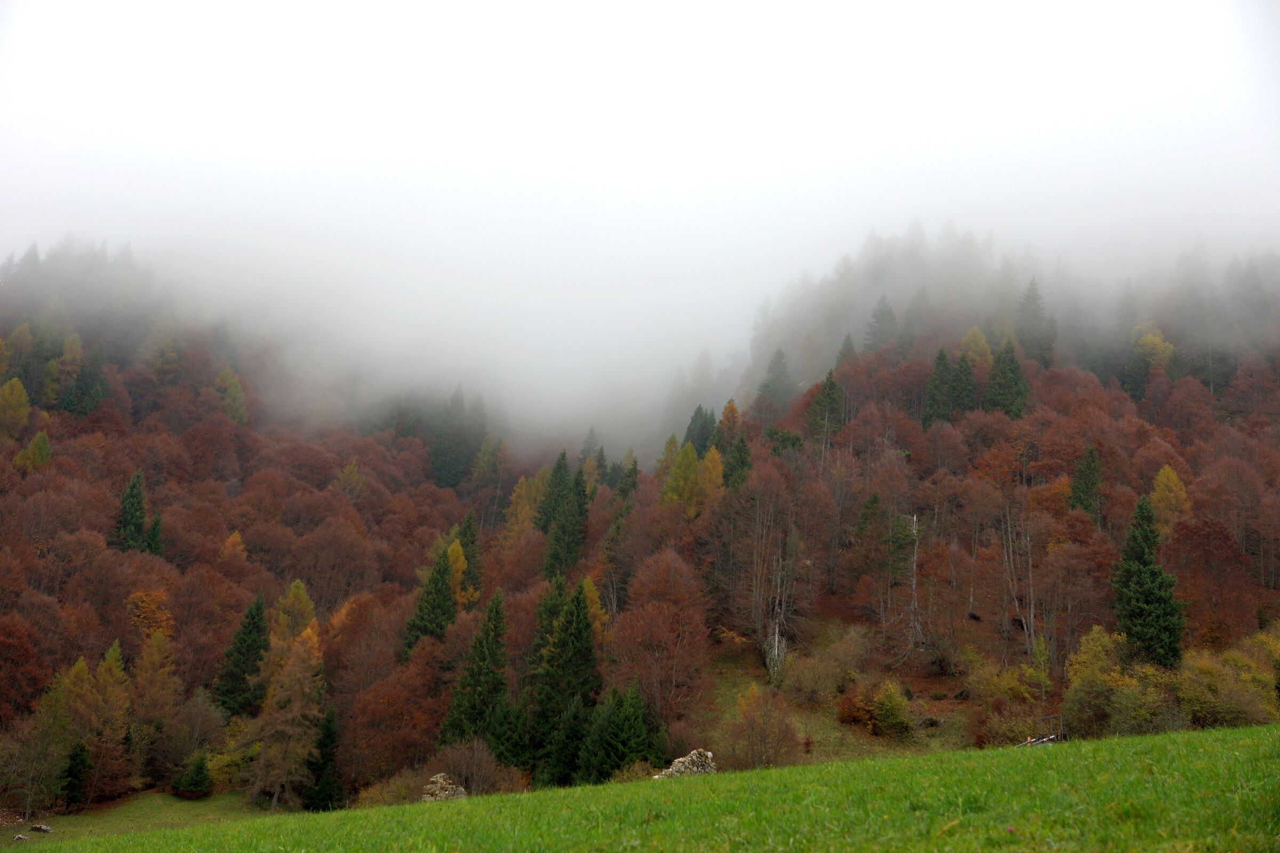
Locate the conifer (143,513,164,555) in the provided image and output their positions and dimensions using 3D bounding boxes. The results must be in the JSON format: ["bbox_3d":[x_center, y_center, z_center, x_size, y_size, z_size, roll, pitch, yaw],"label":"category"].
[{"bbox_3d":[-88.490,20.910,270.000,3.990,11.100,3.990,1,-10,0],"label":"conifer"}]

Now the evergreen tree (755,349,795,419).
[{"bbox_3d":[30.700,-8.570,340.000,8.880,18.780,8.880,1,-10,0],"label":"evergreen tree"}]

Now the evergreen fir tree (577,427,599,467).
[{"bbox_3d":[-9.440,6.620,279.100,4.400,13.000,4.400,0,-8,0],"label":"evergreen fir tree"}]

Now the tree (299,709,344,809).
[{"bbox_3d":[-25.470,26.750,119.420,3.500,8.400,3.500,0,-8,0],"label":"tree"}]

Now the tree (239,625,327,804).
[{"bbox_3d":[-34.020,27.590,140.000,7.390,17.340,7.390,1,-10,0],"label":"tree"}]

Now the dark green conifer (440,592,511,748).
[{"bbox_3d":[-14.230,21.820,130.000,6.270,15.220,6.270,1,-7,-6],"label":"dark green conifer"}]

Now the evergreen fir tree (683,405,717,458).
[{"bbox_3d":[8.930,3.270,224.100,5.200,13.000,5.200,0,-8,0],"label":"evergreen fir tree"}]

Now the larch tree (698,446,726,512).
[{"bbox_3d":[11.250,10.230,235.000,4.720,14.200,4.720,0,-7,3],"label":"larch tree"}]

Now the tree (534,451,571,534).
[{"bbox_3d":[-12.630,12.120,218.000,6.130,17.250,6.130,0,-7,-3],"label":"tree"}]

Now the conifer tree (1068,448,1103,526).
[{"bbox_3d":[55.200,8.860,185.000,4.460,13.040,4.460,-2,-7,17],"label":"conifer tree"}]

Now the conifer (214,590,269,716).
[{"bbox_3d":[-45.930,27.330,170.000,6.690,16.410,6.690,1,-10,0],"label":"conifer"}]

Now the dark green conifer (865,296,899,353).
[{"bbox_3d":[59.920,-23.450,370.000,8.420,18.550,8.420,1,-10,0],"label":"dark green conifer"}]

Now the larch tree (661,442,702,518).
[{"bbox_3d":[5.530,8.940,199.030,5.600,14.000,5.600,0,-8,0],"label":"larch tree"}]

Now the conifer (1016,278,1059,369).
[{"bbox_3d":[57.680,-13.890,218.890,6.200,16.000,6.200,0,-8,0],"label":"conifer"}]

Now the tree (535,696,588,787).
[{"bbox_3d":[-7.220,28.830,135.000,4.880,8.630,4.880,1,-10,0],"label":"tree"}]

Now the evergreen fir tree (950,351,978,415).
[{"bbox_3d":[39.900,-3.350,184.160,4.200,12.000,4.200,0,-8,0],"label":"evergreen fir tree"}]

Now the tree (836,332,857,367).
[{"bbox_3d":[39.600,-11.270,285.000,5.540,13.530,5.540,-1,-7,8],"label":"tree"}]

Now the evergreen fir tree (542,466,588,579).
[{"bbox_3d":[-9.730,13.200,195.000,6.140,15.930,6.140,0,-7,-3],"label":"evergreen fir tree"}]

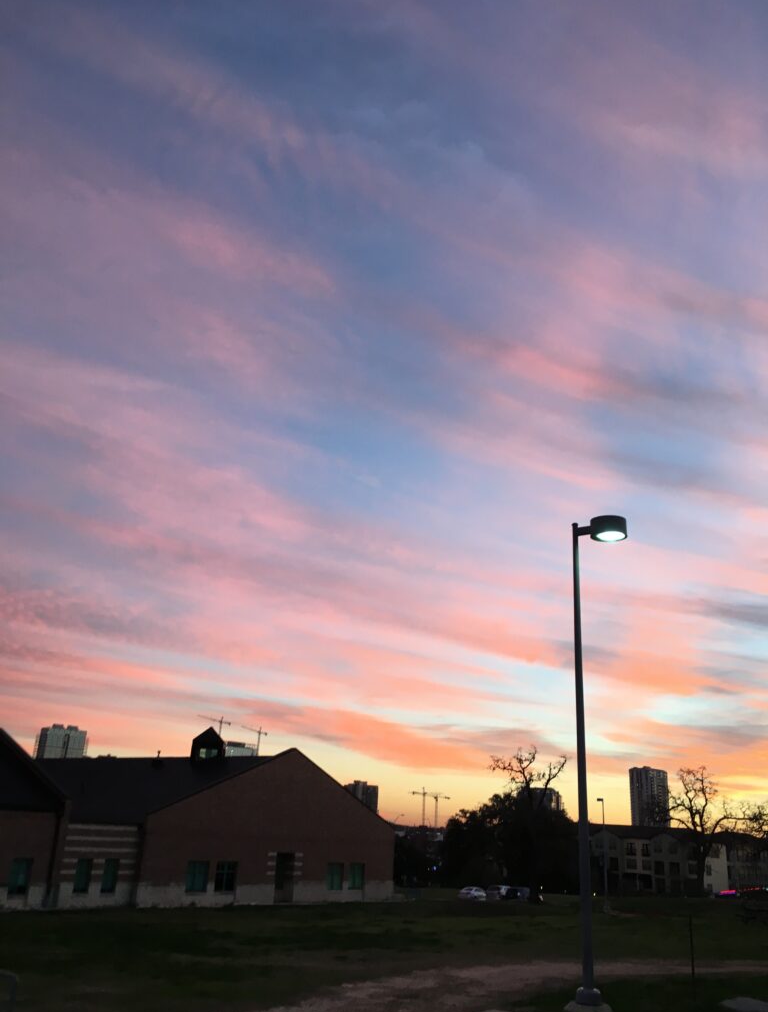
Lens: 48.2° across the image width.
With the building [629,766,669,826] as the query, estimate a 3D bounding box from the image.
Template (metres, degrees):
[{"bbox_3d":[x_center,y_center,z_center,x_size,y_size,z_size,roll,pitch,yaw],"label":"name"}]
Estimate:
[{"bbox_3d":[260.015,298.663,836.199,29.000,78.340,27.000,20,-26,-37],"label":"building"}]

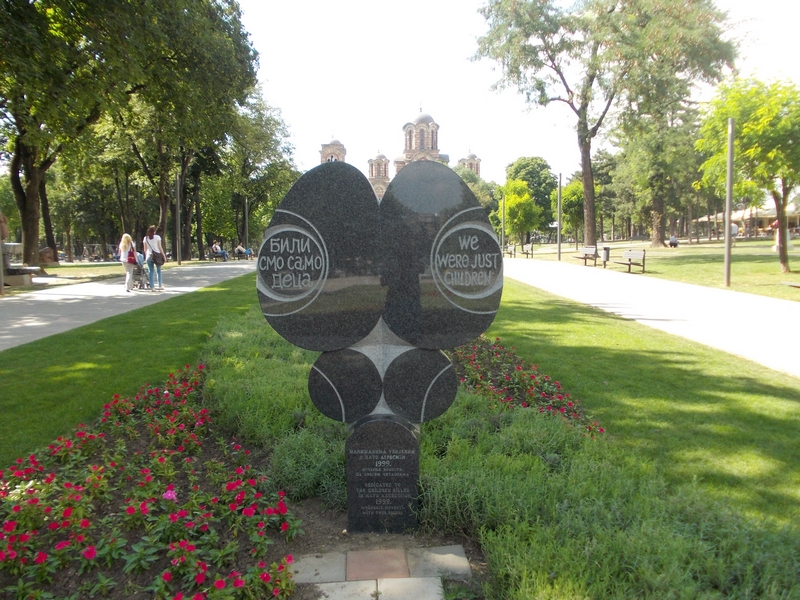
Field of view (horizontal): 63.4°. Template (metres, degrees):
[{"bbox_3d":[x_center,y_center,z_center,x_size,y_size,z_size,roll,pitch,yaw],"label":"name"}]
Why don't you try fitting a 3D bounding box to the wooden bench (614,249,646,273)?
[{"bbox_3d":[9.018,-1.548,25.574,0.580,0.860,1.850,0,4,-2],"label":"wooden bench"}]

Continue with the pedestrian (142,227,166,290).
[{"bbox_3d":[-6.463,-1.103,17.000,0.580,1.720,0.400,0,4,-2],"label":"pedestrian"}]

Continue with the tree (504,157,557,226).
[{"bbox_3d":[19.159,-14.607,95.000,7.800,12.900,7.800,0,4,-2],"label":"tree"}]

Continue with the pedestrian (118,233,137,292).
[{"bbox_3d":[-7.193,-0.978,17.100,0.480,1.540,0.380,0,4,-2],"label":"pedestrian"}]

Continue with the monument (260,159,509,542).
[{"bbox_3d":[-0.108,0.245,3.565,1.310,2.010,0.280,0,4,0],"label":"monument"}]

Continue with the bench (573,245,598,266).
[{"bbox_3d":[8.473,-2.014,29.874,0.580,0.860,1.850,0,4,-2],"label":"bench"}]

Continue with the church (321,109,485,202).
[{"bbox_3d":[1.867,-40.243,228.361,62.000,54.000,42.000,0,4,-2],"label":"church"}]

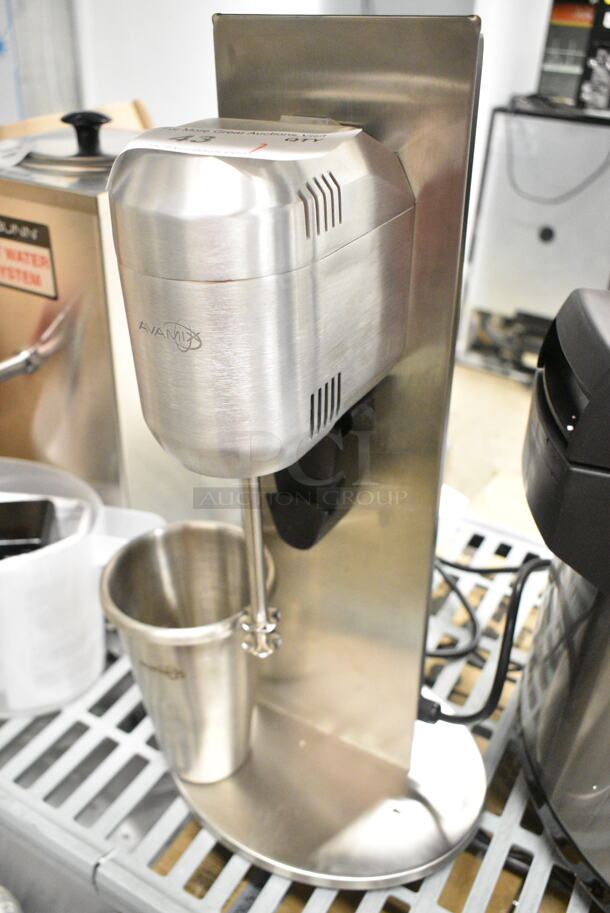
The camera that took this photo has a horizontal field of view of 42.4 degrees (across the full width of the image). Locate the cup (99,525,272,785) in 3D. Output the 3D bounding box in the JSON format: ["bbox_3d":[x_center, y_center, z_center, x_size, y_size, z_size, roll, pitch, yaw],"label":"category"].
[{"bbox_3d":[-0.075,0.149,0.561,0.112,0.178,0.112,0,36,0],"label":"cup"}]

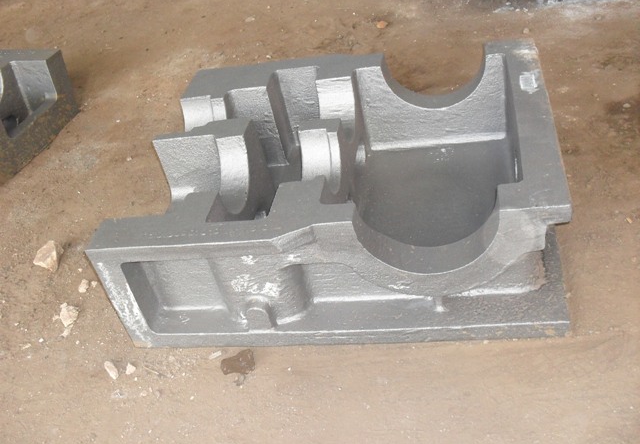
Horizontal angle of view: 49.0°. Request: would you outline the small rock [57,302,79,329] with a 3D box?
[{"bbox_3d":[-0.640,0.238,1.788,0.044,0.034,0.050,-14,38,0],"label":"small rock"}]

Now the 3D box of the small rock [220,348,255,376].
[{"bbox_3d":[-0.183,0.309,1.557,0.072,0.030,0.046,-14,38,0],"label":"small rock"}]

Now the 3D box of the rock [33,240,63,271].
[{"bbox_3d":[-0.765,0.097,1.981,0.075,0.058,0.064,-14,38,0],"label":"rock"}]

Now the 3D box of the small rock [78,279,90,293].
[{"bbox_3d":[-0.630,0.170,1.880,0.026,0.021,0.030,-14,38,0],"label":"small rock"}]

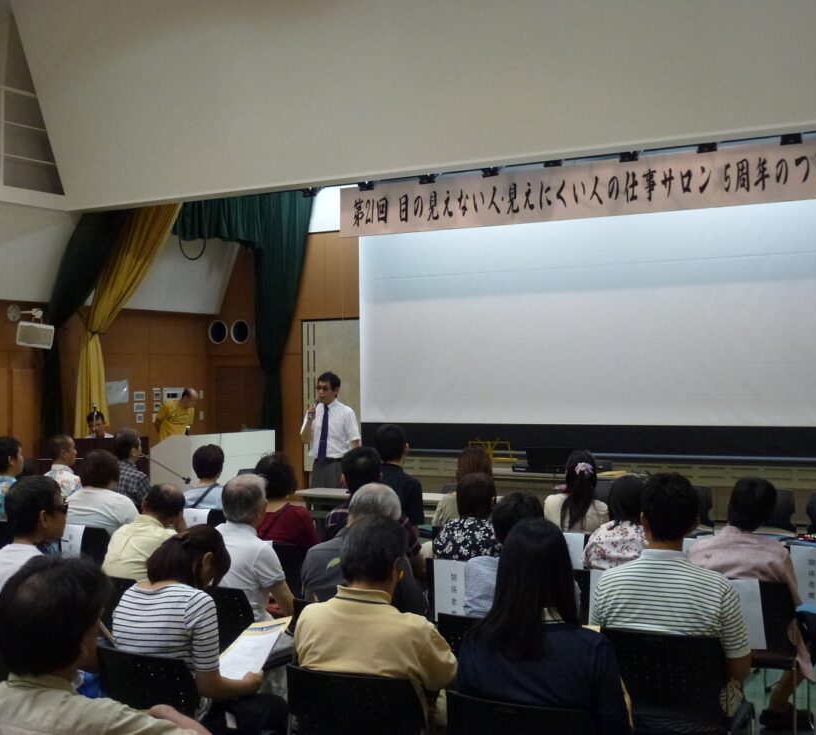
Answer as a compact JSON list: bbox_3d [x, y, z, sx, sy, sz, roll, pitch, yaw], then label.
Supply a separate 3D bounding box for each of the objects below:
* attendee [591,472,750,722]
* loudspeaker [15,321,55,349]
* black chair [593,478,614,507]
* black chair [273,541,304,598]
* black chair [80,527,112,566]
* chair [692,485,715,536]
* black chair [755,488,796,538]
[{"bbox_3d":[1.008,1.002,4.115,0.530,1.270,0.760,-1,-1,28],"label":"attendee"},{"bbox_3d":[-4.011,-0.358,12.468,0.375,0.255,0.230,8,6,-23],"label":"loudspeaker"},{"bbox_3d":[1.513,1.334,9.503,0.470,0.770,0.540,-1,-1,35],"label":"black chair"},{"bbox_3d":[-0.619,1.342,6.428,0.500,0.785,0.500,-1,-1,30],"label":"black chair"},{"bbox_3d":[-1.745,1.324,6.976,0.470,0.770,0.540,-1,-1,34],"label":"black chair"},{"bbox_3d":[2.037,1.320,8.958,0.470,0.770,0.540,-1,-1,35],"label":"chair"},{"bbox_3d":[2.555,1.309,8.575,0.470,0.770,0.540,-1,-1,35],"label":"black chair"}]

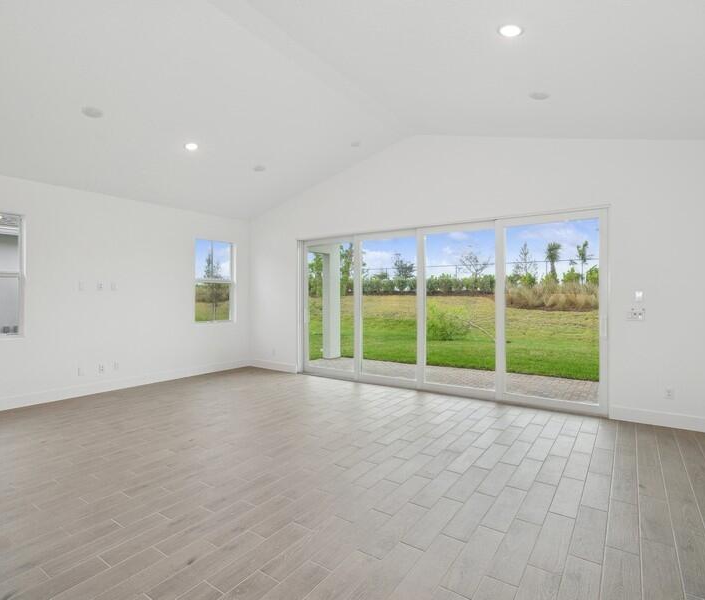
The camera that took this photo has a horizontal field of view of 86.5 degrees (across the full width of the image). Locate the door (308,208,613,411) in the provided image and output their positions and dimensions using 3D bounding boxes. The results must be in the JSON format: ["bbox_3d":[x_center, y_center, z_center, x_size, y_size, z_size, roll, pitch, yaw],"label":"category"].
[{"bbox_3d":[1.012,0.152,5.635,4.700,2.420,0.130,0,1,32],"label":"door"}]

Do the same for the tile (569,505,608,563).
[{"bbox_3d":[1.443,1.408,2.269,0.155,0.010,0.605,0,1,36],"label":"tile"}]

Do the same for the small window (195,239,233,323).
[{"bbox_3d":[-2.541,-0.328,6.934,0.100,1.500,0.850,1,1,38],"label":"small window"}]

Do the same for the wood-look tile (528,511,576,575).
[{"bbox_3d":[1.182,1.409,2.194,0.155,0.010,0.605,0,1,36],"label":"wood-look tile"}]

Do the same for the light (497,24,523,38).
[{"bbox_3d":[1.163,-1.978,2.758,0.180,0.030,0.180,17,10,35],"label":"light"}]

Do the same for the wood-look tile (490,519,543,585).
[{"bbox_3d":[0.931,1.410,2.119,0.155,0.010,0.605,0,1,36],"label":"wood-look tile"}]

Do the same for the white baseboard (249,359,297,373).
[{"bbox_3d":[-1.523,1.268,7.180,1.210,0.152,0.018,0,1,32],"label":"white baseboard"}]

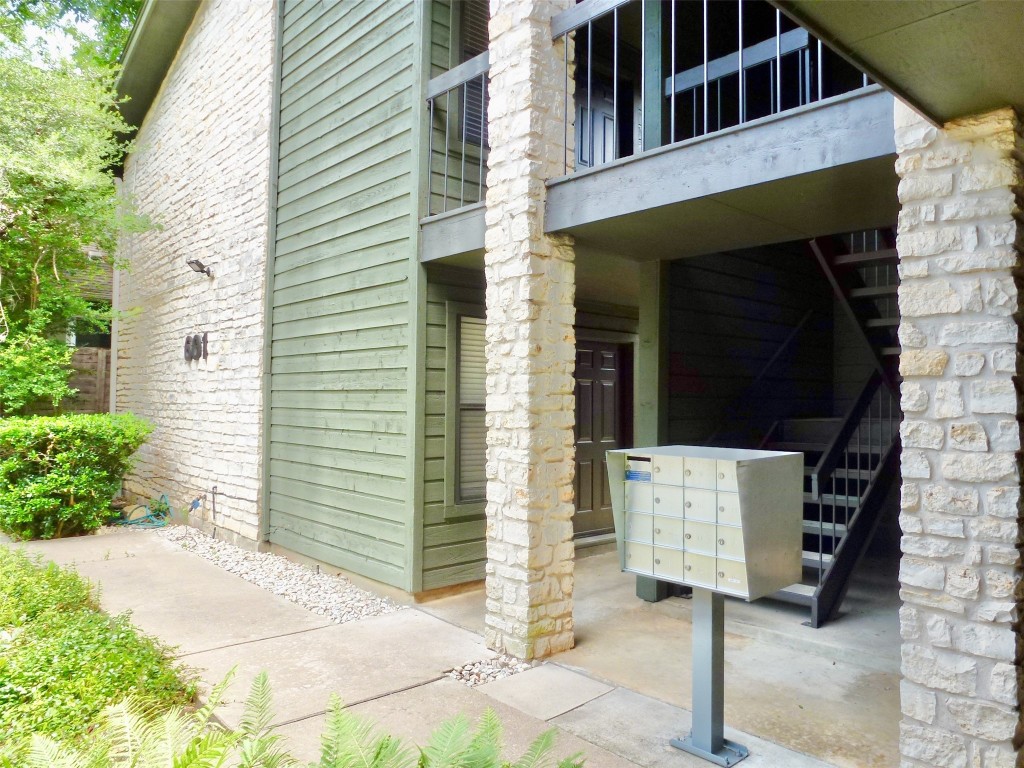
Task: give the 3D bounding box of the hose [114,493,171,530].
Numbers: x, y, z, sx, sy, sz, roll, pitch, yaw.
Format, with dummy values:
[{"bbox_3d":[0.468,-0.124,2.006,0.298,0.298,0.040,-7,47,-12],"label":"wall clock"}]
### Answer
[{"bbox_3d":[-4.669,1.627,9.014,0.700,0.280,0.620,2,-2,-43],"label":"hose"}]

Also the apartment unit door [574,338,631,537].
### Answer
[{"bbox_3d":[0.923,0.580,7.528,0.910,2.040,0.060,2,-2,-43],"label":"apartment unit door"}]

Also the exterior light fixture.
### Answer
[{"bbox_3d":[-3.754,-1.396,8.572,0.220,0.200,0.240,2,-2,-43],"label":"exterior light fixture"}]

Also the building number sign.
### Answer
[{"bbox_3d":[-3.981,-0.465,8.942,0.050,0.310,0.740,2,-2,-43],"label":"building number sign"}]

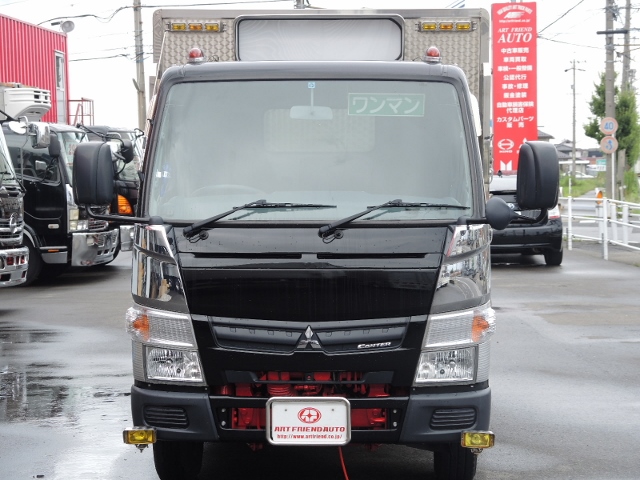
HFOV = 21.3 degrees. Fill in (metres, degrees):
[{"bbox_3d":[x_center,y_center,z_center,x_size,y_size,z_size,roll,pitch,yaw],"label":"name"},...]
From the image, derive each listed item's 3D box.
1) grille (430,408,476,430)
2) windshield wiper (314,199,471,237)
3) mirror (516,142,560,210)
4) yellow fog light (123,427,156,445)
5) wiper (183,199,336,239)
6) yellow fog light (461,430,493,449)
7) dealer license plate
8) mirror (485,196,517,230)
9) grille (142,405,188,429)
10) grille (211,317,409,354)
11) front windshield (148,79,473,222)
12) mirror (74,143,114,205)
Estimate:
[{"bbox_3d":[0.609,0.817,7.760,0.212,0.103,0.050,0,2,-7],"label":"grille"},{"bbox_3d":[0.331,-0.098,7.770,0.690,0.175,0.130,0,2,2],"label":"windshield wiper"},{"bbox_3d":[1.006,-0.301,7.830,0.185,0.310,0.110,-1,2,-14],"label":"mirror"},{"bbox_3d":[-0.832,0.904,7.850,0.153,0.078,0.080,0,2,-3],"label":"yellow fog light"},{"bbox_3d":[-0.281,-0.100,7.900,0.710,0.185,0.090,0,-10,2],"label":"wiper"},{"bbox_3d":[0.727,0.918,7.810,0.155,0.078,0.080,0,2,2],"label":"yellow fog light"},{"bbox_3d":[-0.052,0.816,7.650,0.380,0.220,0.030,0,2,2],"label":"dealer license plate"},{"bbox_3d":[0.833,-0.123,7.870,0.150,0.157,0.120,-2,3,-41],"label":"mirror"},{"bbox_3d":[-0.698,0.797,7.680,0.215,0.110,0.075,1,2,14],"label":"grille"},{"bbox_3d":[-0.045,0.428,7.620,0.885,0.170,0.100,0,2,2],"label":"grille"},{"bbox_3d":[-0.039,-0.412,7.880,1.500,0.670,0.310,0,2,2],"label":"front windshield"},{"bbox_3d":[-1.048,-0.305,7.870,0.180,0.305,0.110,1,2,16],"label":"mirror"}]

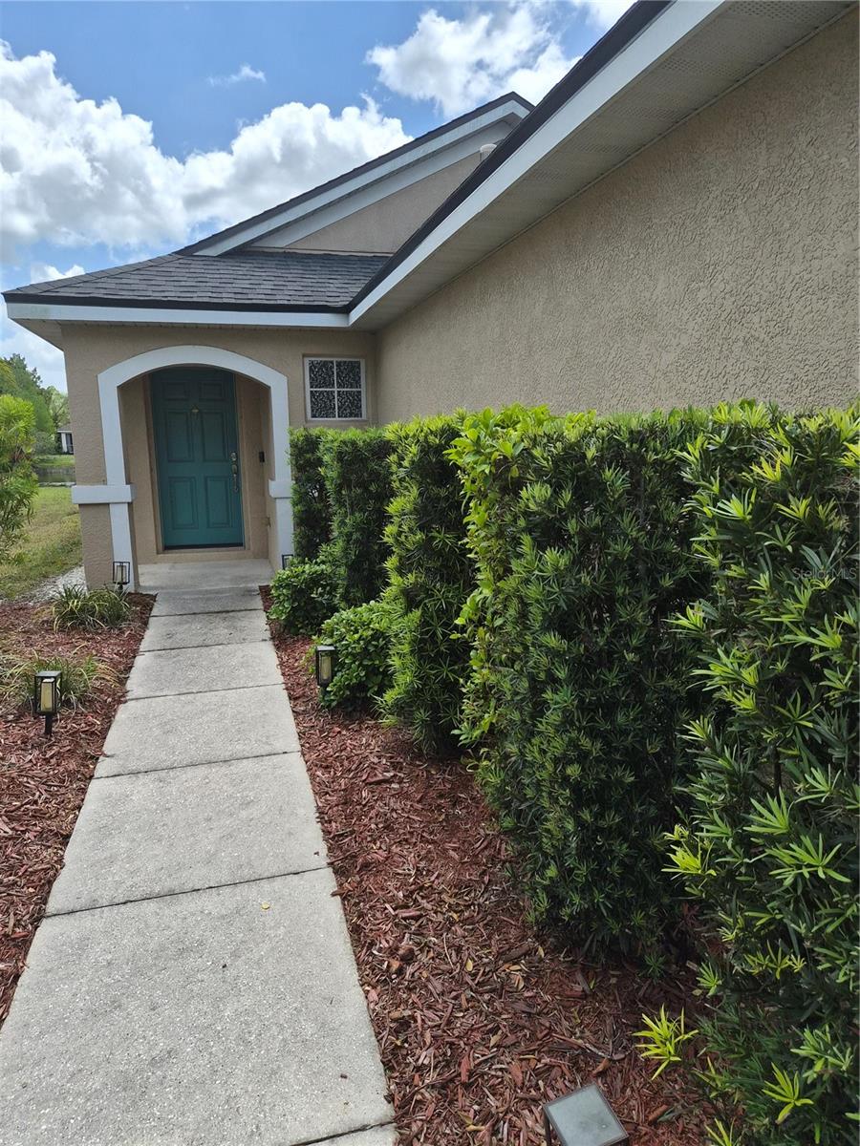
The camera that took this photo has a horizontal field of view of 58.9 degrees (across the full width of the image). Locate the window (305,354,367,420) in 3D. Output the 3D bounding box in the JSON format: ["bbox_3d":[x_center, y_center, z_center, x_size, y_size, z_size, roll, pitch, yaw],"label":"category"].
[{"bbox_3d":[-0.956,-1.865,7.739,0.602,0.617,0.080,-3,11,-15],"label":"window"}]

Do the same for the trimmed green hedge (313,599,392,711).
[{"bbox_3d":[-0.416,0.433,4.324,0.500,0.540,0.510,-3,11,-15],"label":"trimmed green hedge"}]

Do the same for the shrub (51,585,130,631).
[{"bbox_3d":[-2.721,0.256,6.135,0.560,0.300,0.520,-3,11,-15],"label":"shrub"}]

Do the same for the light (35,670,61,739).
[{"bbox_3d":[-1.910,0.654,3.791,0.105,0.330,0.105,-3,11,-15],"label":"light"}]

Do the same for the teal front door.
[{"bbox_3d":[-2.742,-1.338,9.051,0.929,2.116,0.070,-3,11,-15],"label":"teal front door"}]

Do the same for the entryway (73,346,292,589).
[{"bbox_3d":[-2.244,-1.022,7.480,1.762,2.326,0.120,-3,11,-15],"label":"entryway"}]

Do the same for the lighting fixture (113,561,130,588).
[{"bbox_3d":[-2.860,0.063,7.113,0.115,0.335,0.115,-3,11,-15],"label":"lighting fixture"}]

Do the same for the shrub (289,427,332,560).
[{"bbox_3d":[-0.959,-0.552,7.083,0.560,1.510,0.850,-3,11,-15],"label":"shrub"}]

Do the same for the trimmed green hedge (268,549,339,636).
[{"bbox_3d":[-0.984,0.122,5.944,0.530,0.590,0.530,-3,11,-15],"label":"trimmed green hedge"}]

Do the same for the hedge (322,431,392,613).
[{"bbox_3d":[-0.436,-0.265,5.489,0.560,1.500,0.950,-3,11,-15],"label":"hedge"}]

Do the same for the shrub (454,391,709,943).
[{"bbox_3d":[0.473,0.222,2.622,0.530,1.540,1.140,-3,11,-15],"label":"shrub"}]

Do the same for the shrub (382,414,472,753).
[{"bbox_3d":[0.122,0.033,3.844,0.620,1.570,0.680,-4,10,-15],"label":"shrub"}]

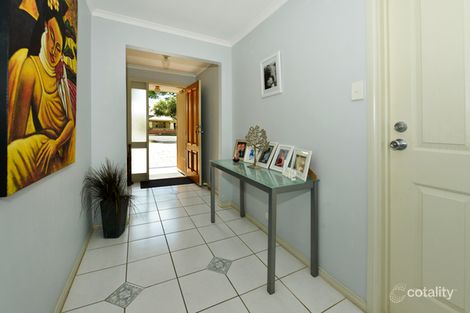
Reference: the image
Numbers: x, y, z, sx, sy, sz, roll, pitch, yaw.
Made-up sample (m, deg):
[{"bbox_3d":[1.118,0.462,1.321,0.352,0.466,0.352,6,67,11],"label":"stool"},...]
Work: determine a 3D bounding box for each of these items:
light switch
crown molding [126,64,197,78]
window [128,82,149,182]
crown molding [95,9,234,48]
[{"bbox_3d":[0.793,-0.432,1.194,0.014,0.115,0.076,-1,5,-27],"label":"light switch"},{"bbox_3d":[-1.567,-1.867,4.021,1.463,0.085,0.080,-1,5,-27],"label":"crown molding"},{"bbox_3d":[-2.023,-0.521,3.866,0.381,2.091,0.070,-1,5,-27],"label":"window"},{"bbox_3d":[-0.762,-1.586,2.317,1.669,0.085,0.080,-1,5,-27],"label":"crown molding"}]

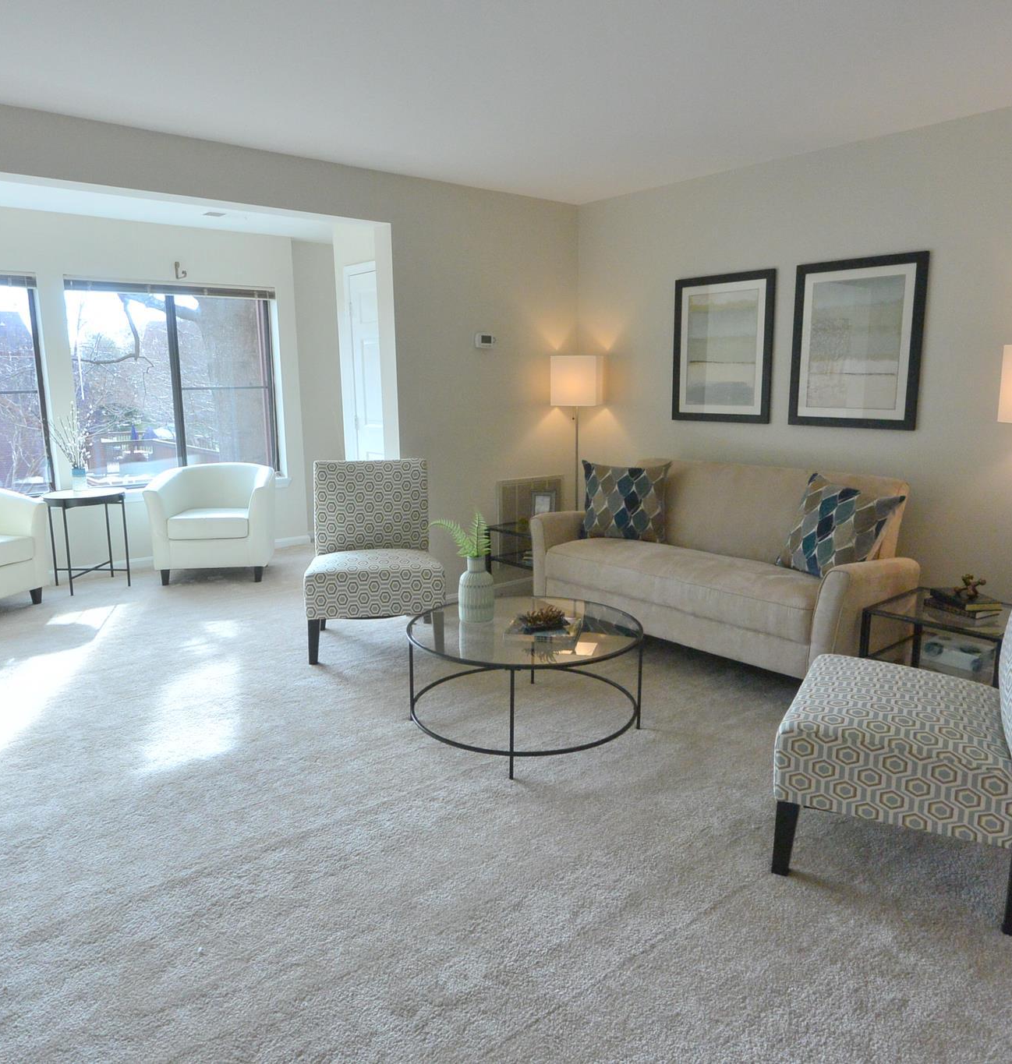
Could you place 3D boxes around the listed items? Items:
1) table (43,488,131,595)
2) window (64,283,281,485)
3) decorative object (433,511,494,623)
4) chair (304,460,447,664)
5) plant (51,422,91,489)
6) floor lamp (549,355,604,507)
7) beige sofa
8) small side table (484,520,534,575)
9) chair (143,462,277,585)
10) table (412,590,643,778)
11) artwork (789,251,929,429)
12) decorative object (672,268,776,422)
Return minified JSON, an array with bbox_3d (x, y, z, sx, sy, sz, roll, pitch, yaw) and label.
[{"bbox_3d":[-2.812,0.054,5.378,0.505,0.635,0.505,-10,14,-39],"label":"table"},{"bbox_3d":[-2.447,-1.113,6.064,1.500,1.480,0.100,-10,14,-39],"label":"window"},{"bbox_3d":[-0.171,0.135,3.205,0.243,0.434,0.190,-1,11,-2],"label":"decorative object"},{"bbox_3d":[-0.679,0.120,4.132,0.652,0.905,0.680,-3,11,-8],"label":"chair"},{"bbox_3d":[-2.858,-0.506,5.299,0.250,0.507,0.220,-10,14,-39],"label":"plant"},{"bbox_3d":[0.465,-0.396,5.214,0.290,1.473,0.290,2,11,14],"label":"floor lamp"},{"bbox_3d":[1.028,0.139,4.042,0.860,0.845,1.810,-10,14,-39],"label":"beige sofa"},{"bbox_3d":[0.222,0.197,4.868,0.470,0.447,0.480,-10,14,-39],"label":"small side table"},{"bbox_3d":[-2.029,-0.074,5.678,0.750,0.730,0.680,-2,11,-4],"label":"chair"},{"bbox_3d":[0.070,0.560,3.093,0.895,0.400,0.895,-1,11,0],"label":"table"},{"bbox_3d":[1.716,-0.925,3.951,0.035,0.815,0.655,-10,14,-39],"label":"artwork"},{"bbox_3d":[1.206,-1.031,4.517,0.030,0.811,0.658,-10,14,-39],"label":"decorative object"}]

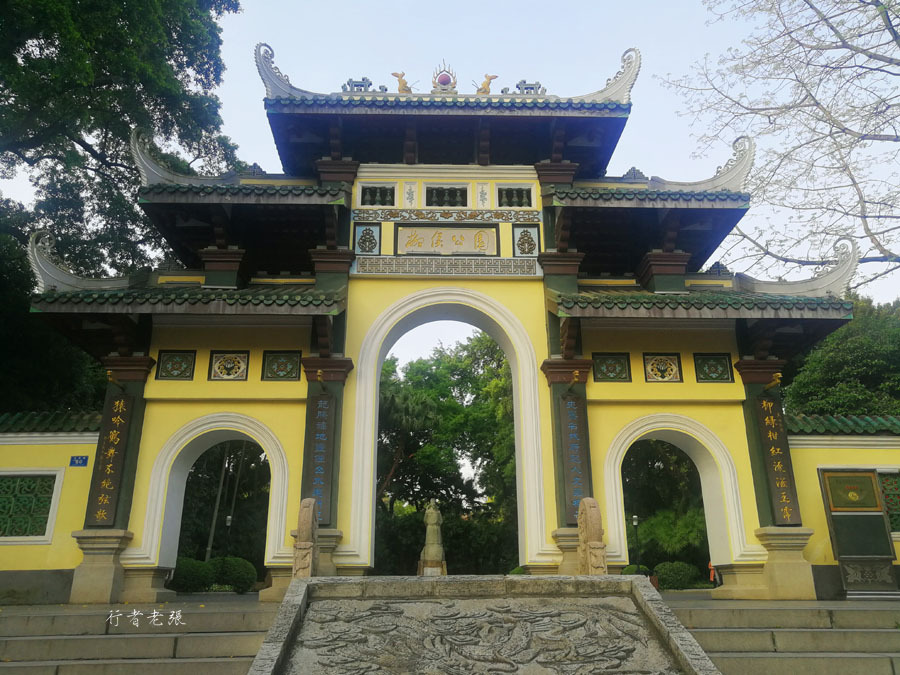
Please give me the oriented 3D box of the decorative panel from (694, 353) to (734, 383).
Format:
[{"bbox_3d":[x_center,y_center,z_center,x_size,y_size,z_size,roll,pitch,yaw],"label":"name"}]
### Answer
[{"bbox_3d":[4.082,0.472,10.836,0.591,0.469,0.070,0,-19,-2],"label":"decorative panel"}]

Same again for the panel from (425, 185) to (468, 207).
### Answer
[{"bbox_3d":[-0.057,-2.518,12.621,0.765,0.451,0.120,0,-20,-1],"label":"panel"}]

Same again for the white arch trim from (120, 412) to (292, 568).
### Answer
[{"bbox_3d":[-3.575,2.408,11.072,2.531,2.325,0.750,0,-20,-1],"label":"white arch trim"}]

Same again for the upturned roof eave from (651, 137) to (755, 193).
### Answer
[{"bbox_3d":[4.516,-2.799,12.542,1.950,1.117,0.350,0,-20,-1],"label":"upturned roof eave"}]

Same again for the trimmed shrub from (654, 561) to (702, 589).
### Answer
[{"bbox_3d":[5.049,5.290,15.578,1.052,0.630,1.040,0,-20,-2],"label":"trimmed shrub"}]

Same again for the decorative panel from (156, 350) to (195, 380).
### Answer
[{"bbox_3d":[-4.746,0.491,12.175,0.659,0.540,0.100,0,-20,-2],"label":"decorative panel"}]

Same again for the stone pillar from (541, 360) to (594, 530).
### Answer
[{"bbox_3d":[2.011,1.816,11.767,0.842,2.763,0.750,0,-20,-2],"label":"stone pillar"}]

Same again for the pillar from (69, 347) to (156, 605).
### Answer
[{"bbox_3d":[-5.393,2.269,11.419,0.769,3.854,0.820,0,-20,-2],"label":"pillar"}]

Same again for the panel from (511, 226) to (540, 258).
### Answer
[{"bbox_3d":[1.254,-1.573,11.418,0.444,0.582,0.070,0,-19,-2],"label":"panel"}]

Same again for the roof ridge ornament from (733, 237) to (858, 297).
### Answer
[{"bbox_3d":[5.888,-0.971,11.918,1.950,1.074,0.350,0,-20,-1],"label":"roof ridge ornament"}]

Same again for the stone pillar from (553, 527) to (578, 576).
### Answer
[{"bbox_3d":[2.022,3.607,11.139,0.823,1.069,0.780,0,-20,-2],"label":"stone pillar"}]

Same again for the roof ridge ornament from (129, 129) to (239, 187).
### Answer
[{"bbox_3d":[-4.621,-3.115,12.176,1.897,1.169,0.200,0,-19,-2],"label":"roof ridge ornament"}]

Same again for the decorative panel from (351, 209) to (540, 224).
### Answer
[{"bbox_3d":[-0.040,-1.980,11.498,3.142,0.226,0.080,0,-19,-2],"label":"decorative panel"}]

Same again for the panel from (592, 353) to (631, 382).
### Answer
[{"bbox_3d":[2.847,0.536,12.386,0.665,0.535,0.100,0,-20,-2],"label":"panel"}]

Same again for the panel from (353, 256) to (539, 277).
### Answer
[{"bbox_3d":[-0.056,-1.197,12.084,3.147,0.350,0.100,0,-20,-1],"label":"panel"}]

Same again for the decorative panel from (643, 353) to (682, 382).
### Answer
[{"bbox_3d":[3.748,0.538,12.413,0.677,0.536,0.100,0,-20,-2],"label":"decorative panel"}]

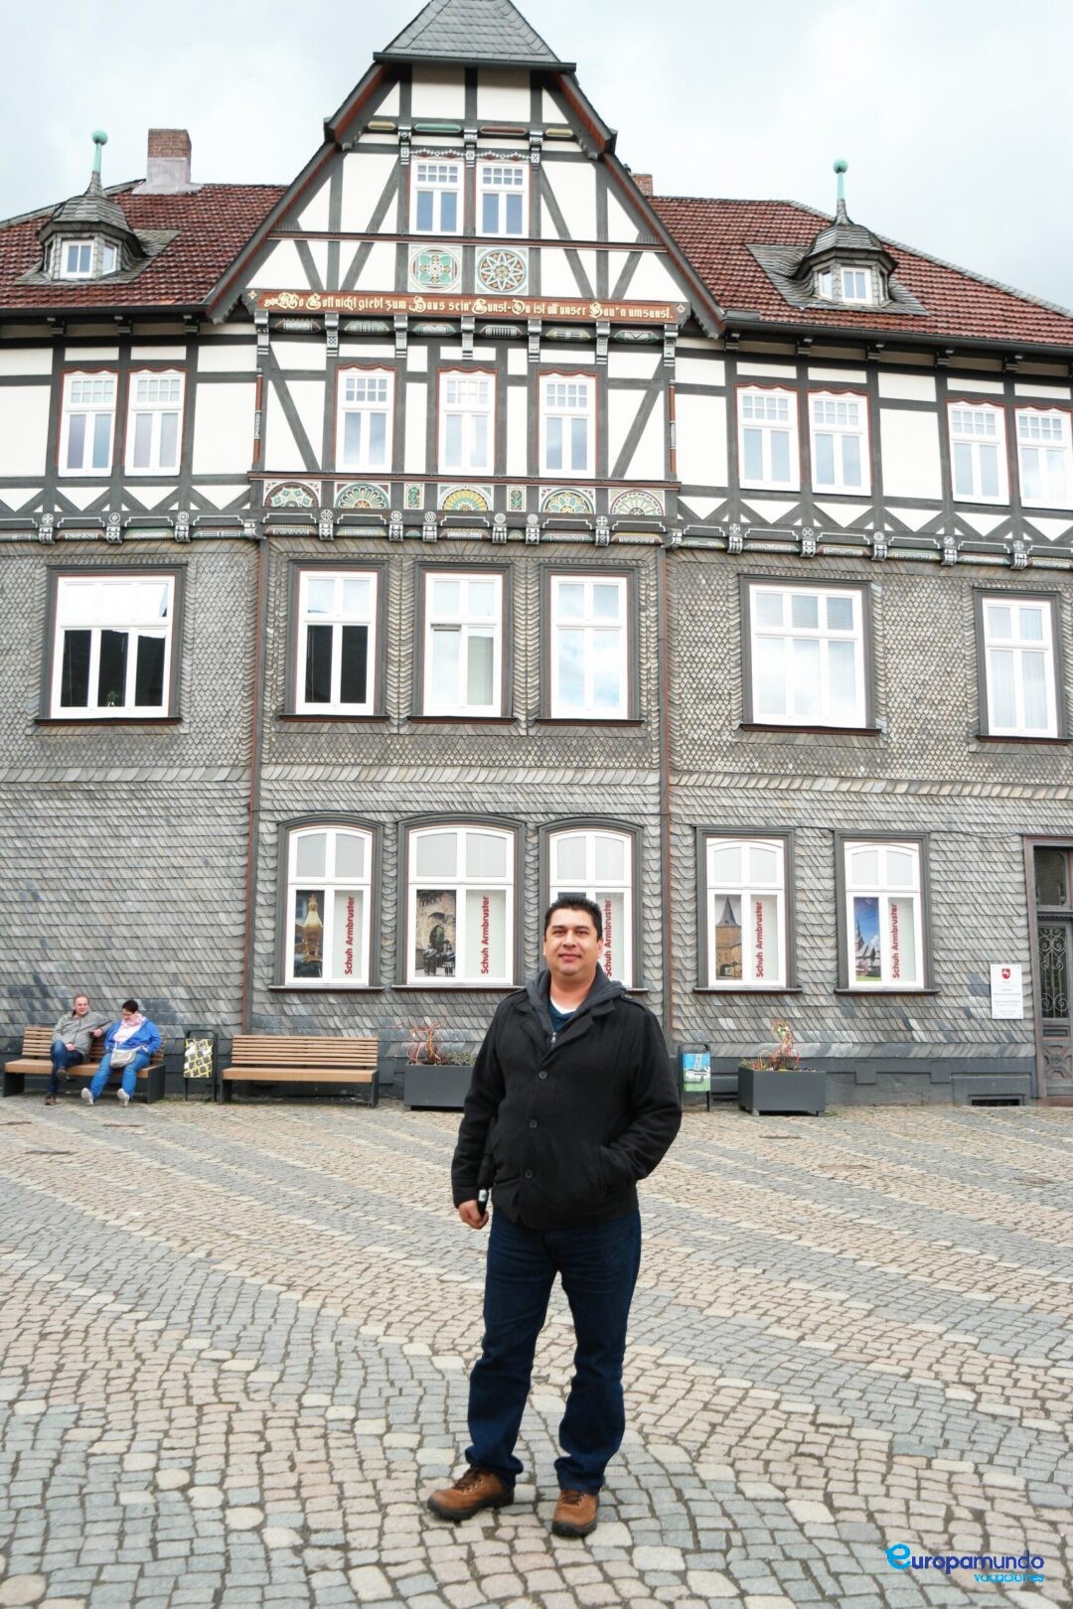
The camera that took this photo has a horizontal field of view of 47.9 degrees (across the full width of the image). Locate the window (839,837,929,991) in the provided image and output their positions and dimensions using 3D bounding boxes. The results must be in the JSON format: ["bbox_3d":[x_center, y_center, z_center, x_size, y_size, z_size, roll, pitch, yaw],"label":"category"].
[{"bbox_3d":[4.162,1.322,14.485,1.001,1.811,0.200,2,-8,-10],"label":"window"}]

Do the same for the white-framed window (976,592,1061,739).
[{"bbox_3d":[6.522,-1.884,16.320,1.168,2.058,0.180,1,-8,-8],"label":"white-framed window"}]

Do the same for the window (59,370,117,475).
[{"bbox_3d":[-5.587,-4.733,15.049,0.628,1.323,0.150,0,-7,2],"label":"window"}]

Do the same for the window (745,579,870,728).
[{"bbox_3d":[3.407,-1.890,15.196,1.550,1.903,0.150,1,-7,-7],"label":"window"}]

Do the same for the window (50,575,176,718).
[{"bbox_3d":[-5.429,-2.051,15.469,1.697,1.968,0.180,0,-8,2],"label":"window"}]

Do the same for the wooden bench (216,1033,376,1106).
[{"bbox_3d":[-2.738,3.109,14.185,1.800,0.790,0.560,0,-8,-1],"label":"wooden bench"}]

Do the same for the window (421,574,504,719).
[{"bbox_3d":[-0.946,-2.070,15.518,1.065,1.965,0.180,1,-8,-3],"label":"window"}]

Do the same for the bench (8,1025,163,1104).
[{"bbox_3d":[-5.281,3.058,14.221,1.800,0.790,0.560,0,-8,3],"label":"bench"}]

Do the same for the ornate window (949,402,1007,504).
[{"bbox_3d":[5.668,-4.499,15.496,0.717,1.318,0.150,1,-7,-7],"label":"ornate window"}]

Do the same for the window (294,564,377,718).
[{"bbox_3d":[-2.353,-1.923,14.246,0.912,1.738,0.150,1,-7,-3],"label":"window"}]

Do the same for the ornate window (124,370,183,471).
[{"bbox_3d":[-4.516,-4.525,14.289,0.640,1.210,0.150,0,-7,3],"label":"ornate window"}]

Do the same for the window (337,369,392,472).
[{"bbox_3d":[-2.203,-4.929,15.512,0.731,1.394,0.180,1,-8,-3],"label":"window"}]

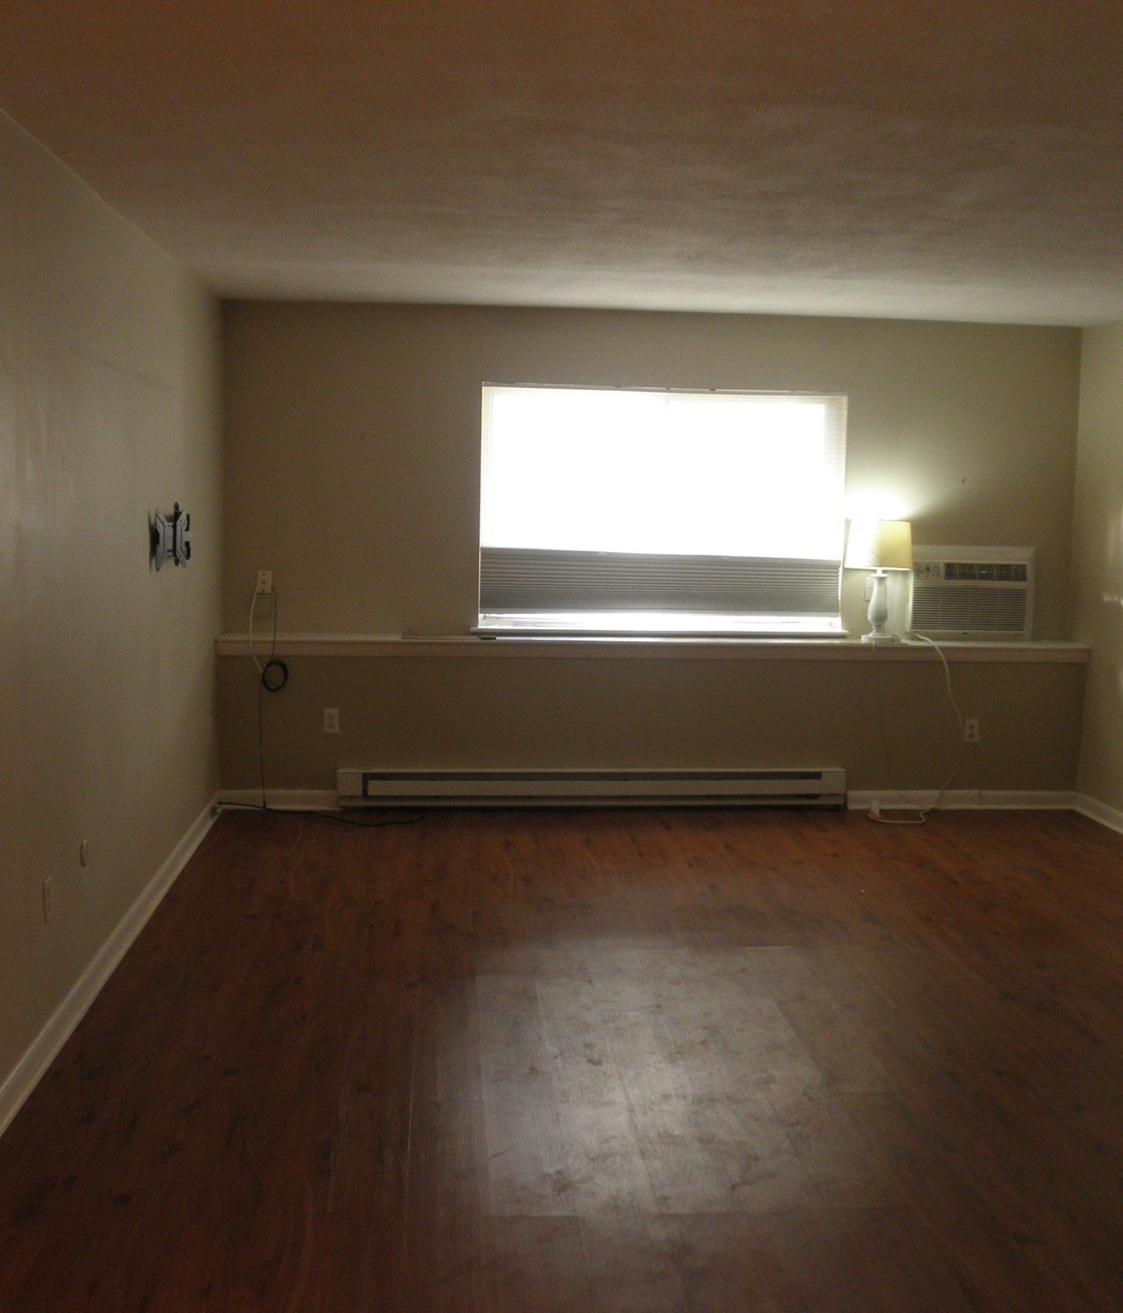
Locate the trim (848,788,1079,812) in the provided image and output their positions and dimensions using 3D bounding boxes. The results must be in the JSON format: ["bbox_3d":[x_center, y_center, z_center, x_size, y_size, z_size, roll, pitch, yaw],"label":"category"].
[{"bbox_3d":[2.009,0.714,7.055,1.175,0.102,0.021,1,7,-5],"label":"trim"}]

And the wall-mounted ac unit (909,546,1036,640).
[{"bbox_3d":[2.052,-0.313,7.140,0.678,0.477,0.206,1,7,-5],"label":"wall-mounted ac unit"}]

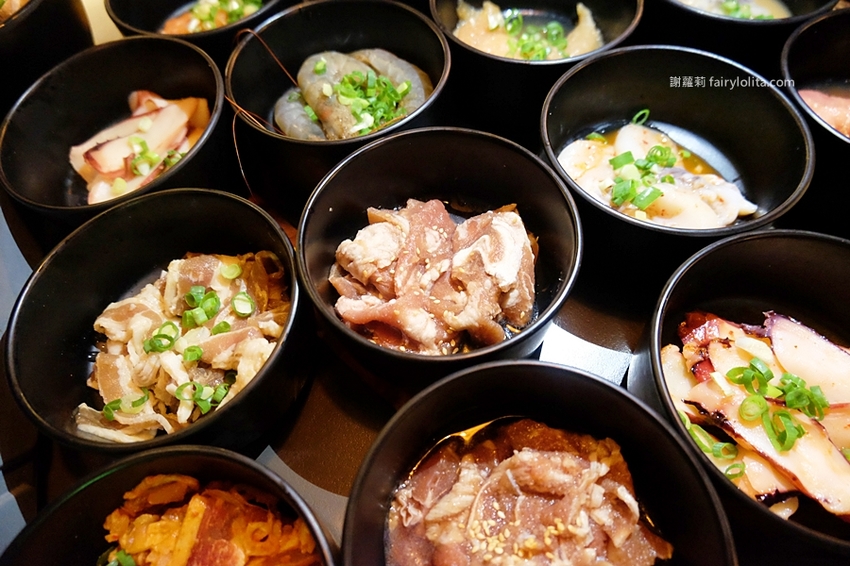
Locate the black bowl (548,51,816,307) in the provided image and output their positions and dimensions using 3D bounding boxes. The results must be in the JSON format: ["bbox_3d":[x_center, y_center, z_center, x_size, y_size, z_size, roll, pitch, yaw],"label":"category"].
[{"bbox_3d":[0.126,-0.062,0.297,0.130,0.059,0.130,0,61,3],"label":"black bowl"}]

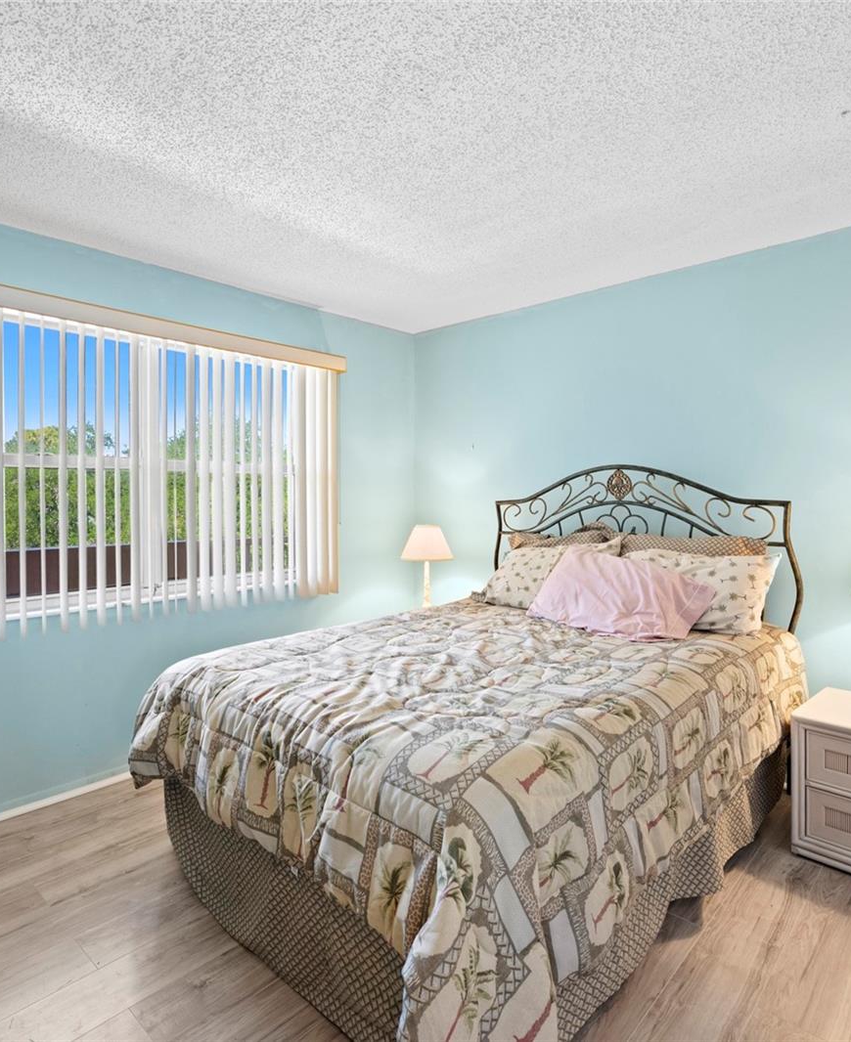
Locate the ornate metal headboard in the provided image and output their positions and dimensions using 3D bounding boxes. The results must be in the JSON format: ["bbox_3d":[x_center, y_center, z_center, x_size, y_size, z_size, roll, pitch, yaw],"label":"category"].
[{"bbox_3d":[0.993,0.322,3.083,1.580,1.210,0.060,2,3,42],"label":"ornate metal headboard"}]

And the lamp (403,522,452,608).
[{"bbox_3d":[0.009,0.321,3.762,0.325,0.635,0.325,0,2,0],"label":"lamp"}]

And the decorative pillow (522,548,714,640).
[{"bbox_3d":[0.863,0.319,2.789,0.720,0.390,0.170,10,-19,41],"label":"decorative pillow"}]

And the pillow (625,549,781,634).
[{"bbox_3d":[1.166,0.288,2.691,0.660,0.390,0.170,2,-14,42],"label":"pillow"}]

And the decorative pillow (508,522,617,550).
[{"bbox_3d":[0.686,0.252,3.203,0.660,0.420,0.160,2,-10,42],"label":"decorative pillow"}]

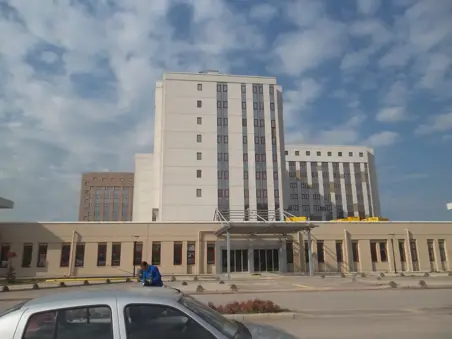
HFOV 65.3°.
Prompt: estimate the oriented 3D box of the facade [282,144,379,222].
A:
[{"bbox_3d":[29.331,11.843,119.431,36.000,34.800,20.000,1,-13,-8],"label":"facade"}]

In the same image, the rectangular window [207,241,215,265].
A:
[{"bbox_3d":[-1.320,7.725,32.543,0.780,2.006,0.200,1,-14,-6],"label":"rectangular window"}]

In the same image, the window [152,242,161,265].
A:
[{"bbox_3d":[-6.289,7.656,32.022,0.790,1.999,0.200,1,-14,-6],"label":"window"}]

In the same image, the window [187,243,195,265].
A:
[{"bbox_3d":[-3.151,7.702,32.350,0.789,2.013,0.200,1,-14,-6],"label":"window"}]

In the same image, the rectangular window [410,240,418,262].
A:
[{"bbox_3d":[18.536,7.984,34.627,0.802,2.013,0.200,1,-14,-6],"label":"rectangular window"}]

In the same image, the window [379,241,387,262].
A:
[{"bbox_3d":[16.622,8.629,37.092,0.770,2.228,0.200,1,-13,-8],"label":"window"}]

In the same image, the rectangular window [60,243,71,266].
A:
[{"bbox_3d":[-14.904,7.984,32.923,0.790,2.250,0.200,1,-13,-8],"label":"rectangular window"}]

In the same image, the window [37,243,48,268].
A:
[{"bbox_3d":[-16.933,7.942,32.655,0.790,2.187,0.200,1,-13,-8],"label":"window"}]

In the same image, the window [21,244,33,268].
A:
[{"bbox_3d":[-17.351,7.518,30.859,0.805,2.013,0.200,1,-14,-6],"label":"window"}]

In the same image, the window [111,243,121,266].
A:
[{"bbox_3d":[-10.400,8.072,33.520,0.790,2.217,0.200,1,-13,-8],"label":"window"}]

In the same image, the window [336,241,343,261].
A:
[{"bbox_3d":[11.696,8.495,36.448,0.770,2.160,0.200,1,-13,-8],"label":"window"}]

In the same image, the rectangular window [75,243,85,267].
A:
[{"bbox_3d":[-13.648,8.014,33.088,0.790,2.243,0.200,1,-13,-8],"label":"rectangular window"}]

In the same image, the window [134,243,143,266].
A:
[{"bbox_3d":[-8.359,8.118,33.788,0.790,2.197,0.200,1,-13,-8],"label":"window"}]

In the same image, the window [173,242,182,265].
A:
[{"bbox_3d":[-4.350,7.695,32.222,0.809,1.996,0.200,1,-14,-6],"label":"window"}]

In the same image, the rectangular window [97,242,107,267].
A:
[{"bbox_3d":[-11.688,8.050,33.348,0.790,2.205,0.200,1,-13,-8],"label":"rectangular window"}]

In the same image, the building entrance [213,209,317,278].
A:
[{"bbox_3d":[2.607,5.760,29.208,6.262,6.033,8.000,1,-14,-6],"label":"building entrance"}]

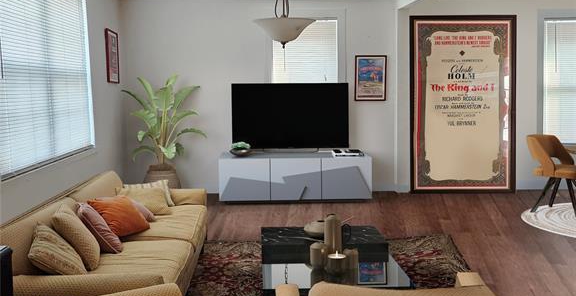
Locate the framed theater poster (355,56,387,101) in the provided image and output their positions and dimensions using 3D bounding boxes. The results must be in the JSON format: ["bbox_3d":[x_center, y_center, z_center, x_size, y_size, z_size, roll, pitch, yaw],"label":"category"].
[{"bbox_3d":[1.057,-0.892,6.505,0.425,0.585,0.030,-1,7,-3],"label":"framed theater poster"}]

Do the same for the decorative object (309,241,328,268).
[{"bbox_3d":[0.184,0.639,3.075,0.100,0.145,0.100,-1,7,-3],"label":"decorative object"}]

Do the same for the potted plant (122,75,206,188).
[{"bbox_3d":[-1.441,-0.092,5.984,0.930,1.530,0.850,-1,7,-3],"label":"potted plant"}]

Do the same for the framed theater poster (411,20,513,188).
[{"bbox_3d":[2.202,-0.528,6.454,1.350,2.220,0.050,-1,7,-3],"label":"framed theater poster"}]

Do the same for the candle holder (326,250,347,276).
[{"bbox_3d":[0.285,0.671,2.953,0.107,0.105,0.107,-1,7,-3],"label":"candle holder"}]

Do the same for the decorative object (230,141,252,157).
[{"bbox_3d":[-0.565,0.027,6.111,0.260,0.180,0.240,-1,7,-3],"label":"decorative object"}]

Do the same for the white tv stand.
[{"bbox_3d":[0.087,0.362,6.274,1.810,0.536,0.430,-1,7,-3],"label":"white tv stand"}]

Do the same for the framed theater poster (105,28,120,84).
[{"bbox_3d":[-2.000,-1.043,5.891,0.030,0.600,0.460,-1,7,-3],"label":"framed theater poster"}]

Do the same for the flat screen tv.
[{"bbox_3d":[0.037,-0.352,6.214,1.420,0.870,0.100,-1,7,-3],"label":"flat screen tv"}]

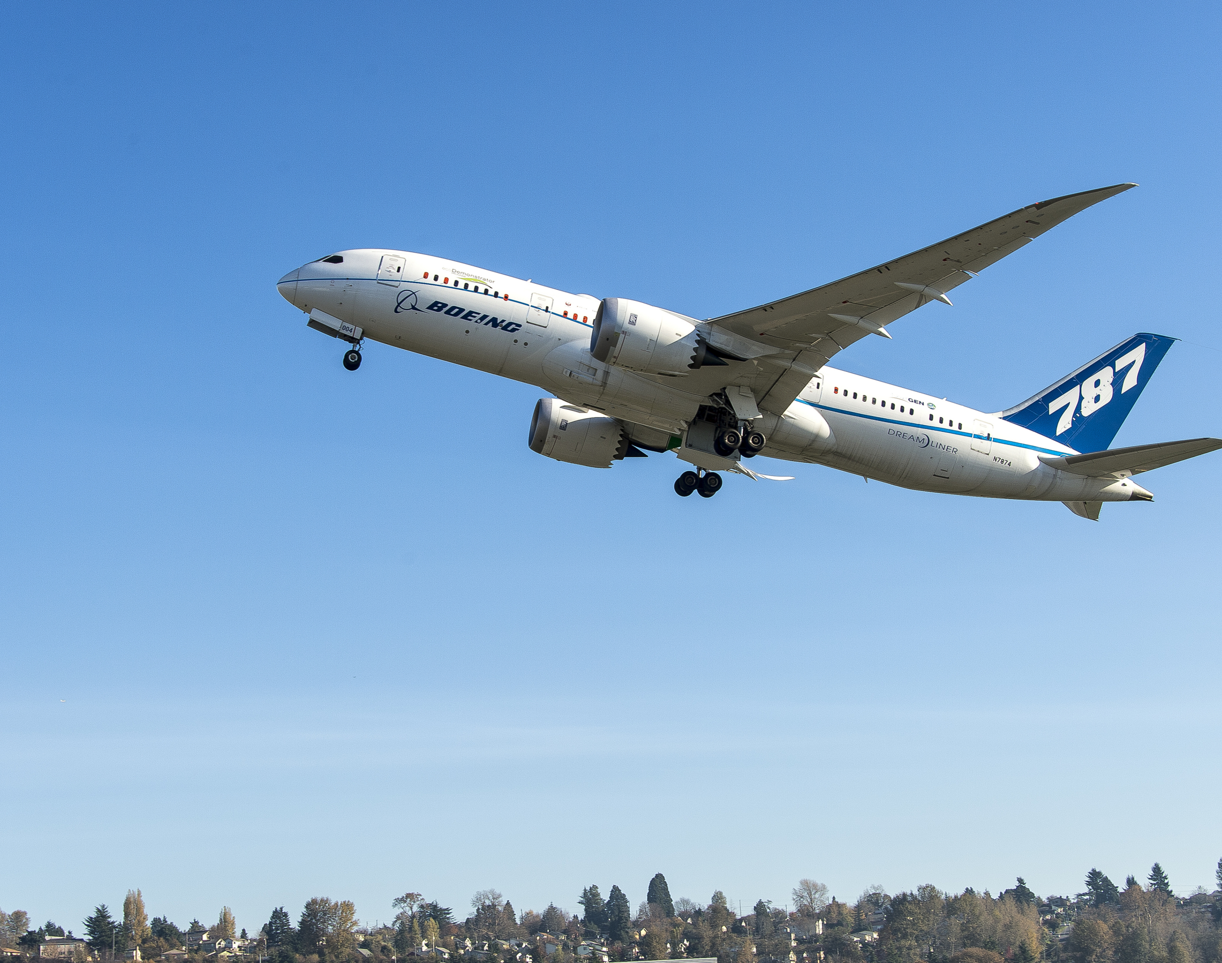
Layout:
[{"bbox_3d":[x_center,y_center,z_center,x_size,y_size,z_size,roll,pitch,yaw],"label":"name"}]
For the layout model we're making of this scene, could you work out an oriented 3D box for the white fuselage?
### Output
[{"bbox_3d":[7.373,-5.526,128.033,56.200,6.200,5.850,15,-17,-8],"label":"white fuselage"}]

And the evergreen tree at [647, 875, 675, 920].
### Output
[{"bbox_3d":[27.136,225.667,1126.663,14.700,26.700,14.700,-2,-14,0],"label":"evergreen tree"}]

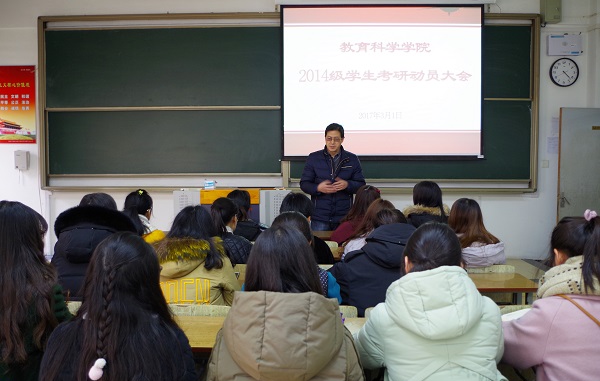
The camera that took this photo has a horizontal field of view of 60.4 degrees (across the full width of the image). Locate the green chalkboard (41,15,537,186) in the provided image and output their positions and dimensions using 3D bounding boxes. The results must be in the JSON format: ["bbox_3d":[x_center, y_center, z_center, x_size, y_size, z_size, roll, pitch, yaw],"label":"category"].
[{"bbox_3d":[-0.173,-1.045,6.252,6.008,2.086,0.100,0,3,2],"label":"green chalkboard"}]

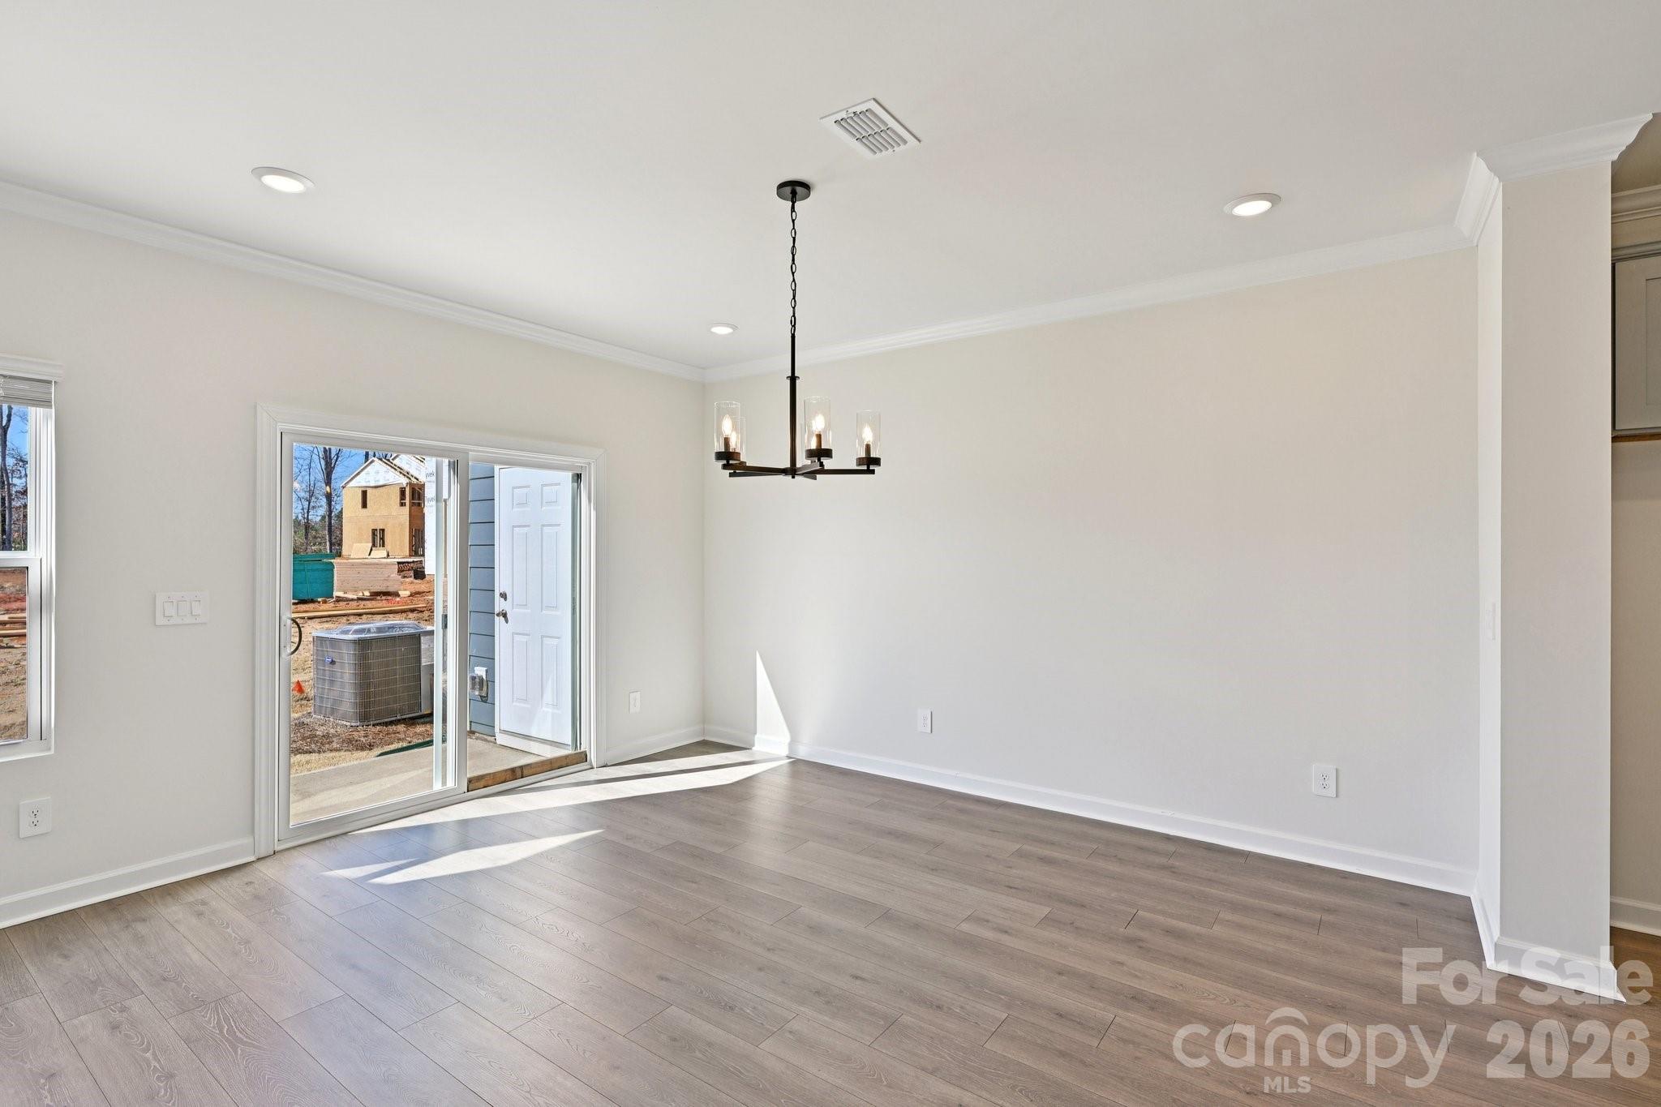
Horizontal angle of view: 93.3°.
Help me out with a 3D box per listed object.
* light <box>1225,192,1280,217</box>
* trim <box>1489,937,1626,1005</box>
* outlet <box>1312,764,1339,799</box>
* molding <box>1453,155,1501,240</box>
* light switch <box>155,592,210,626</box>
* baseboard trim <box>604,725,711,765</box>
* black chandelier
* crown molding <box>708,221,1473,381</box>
[{"bbox_3d":[1.636,-1.338,3.041,0.190,0.025,0.190,0,0,36],"label":"light"},{"bbox_3d":[2.358,1.347,2.557,0.330,0.106,0.026,0,0,36],"label":"trim"},{"bbox_3d":[2.219,1.020,3.520,0.089,0.135,0.009,0,0,36],"label":"outlet"},{"bbox_3d":[2.412,-1.305,2.921,0.080,0.088,0.754,0,0,36],"label":"molding"},{"bbox_3d":[-2.758,0.236,3.341,0.009,0.134,0.178,0,0,36],"label":"light switch"},{"bbox_3d":[-1.199,1.340,5.461,0.020,0.108,0.915,0,0,36],"label":"baseboard trim"},{"bbox_3d":[-0.124,-0.815,2.920,0.610,1.079,0.625,0,0,0],"label":"black chandelier"},{"bbox_3d":[0.840,-1.307,4.491,4.449,0.088,0.080,0,0,36],"label":"crown molding"}]

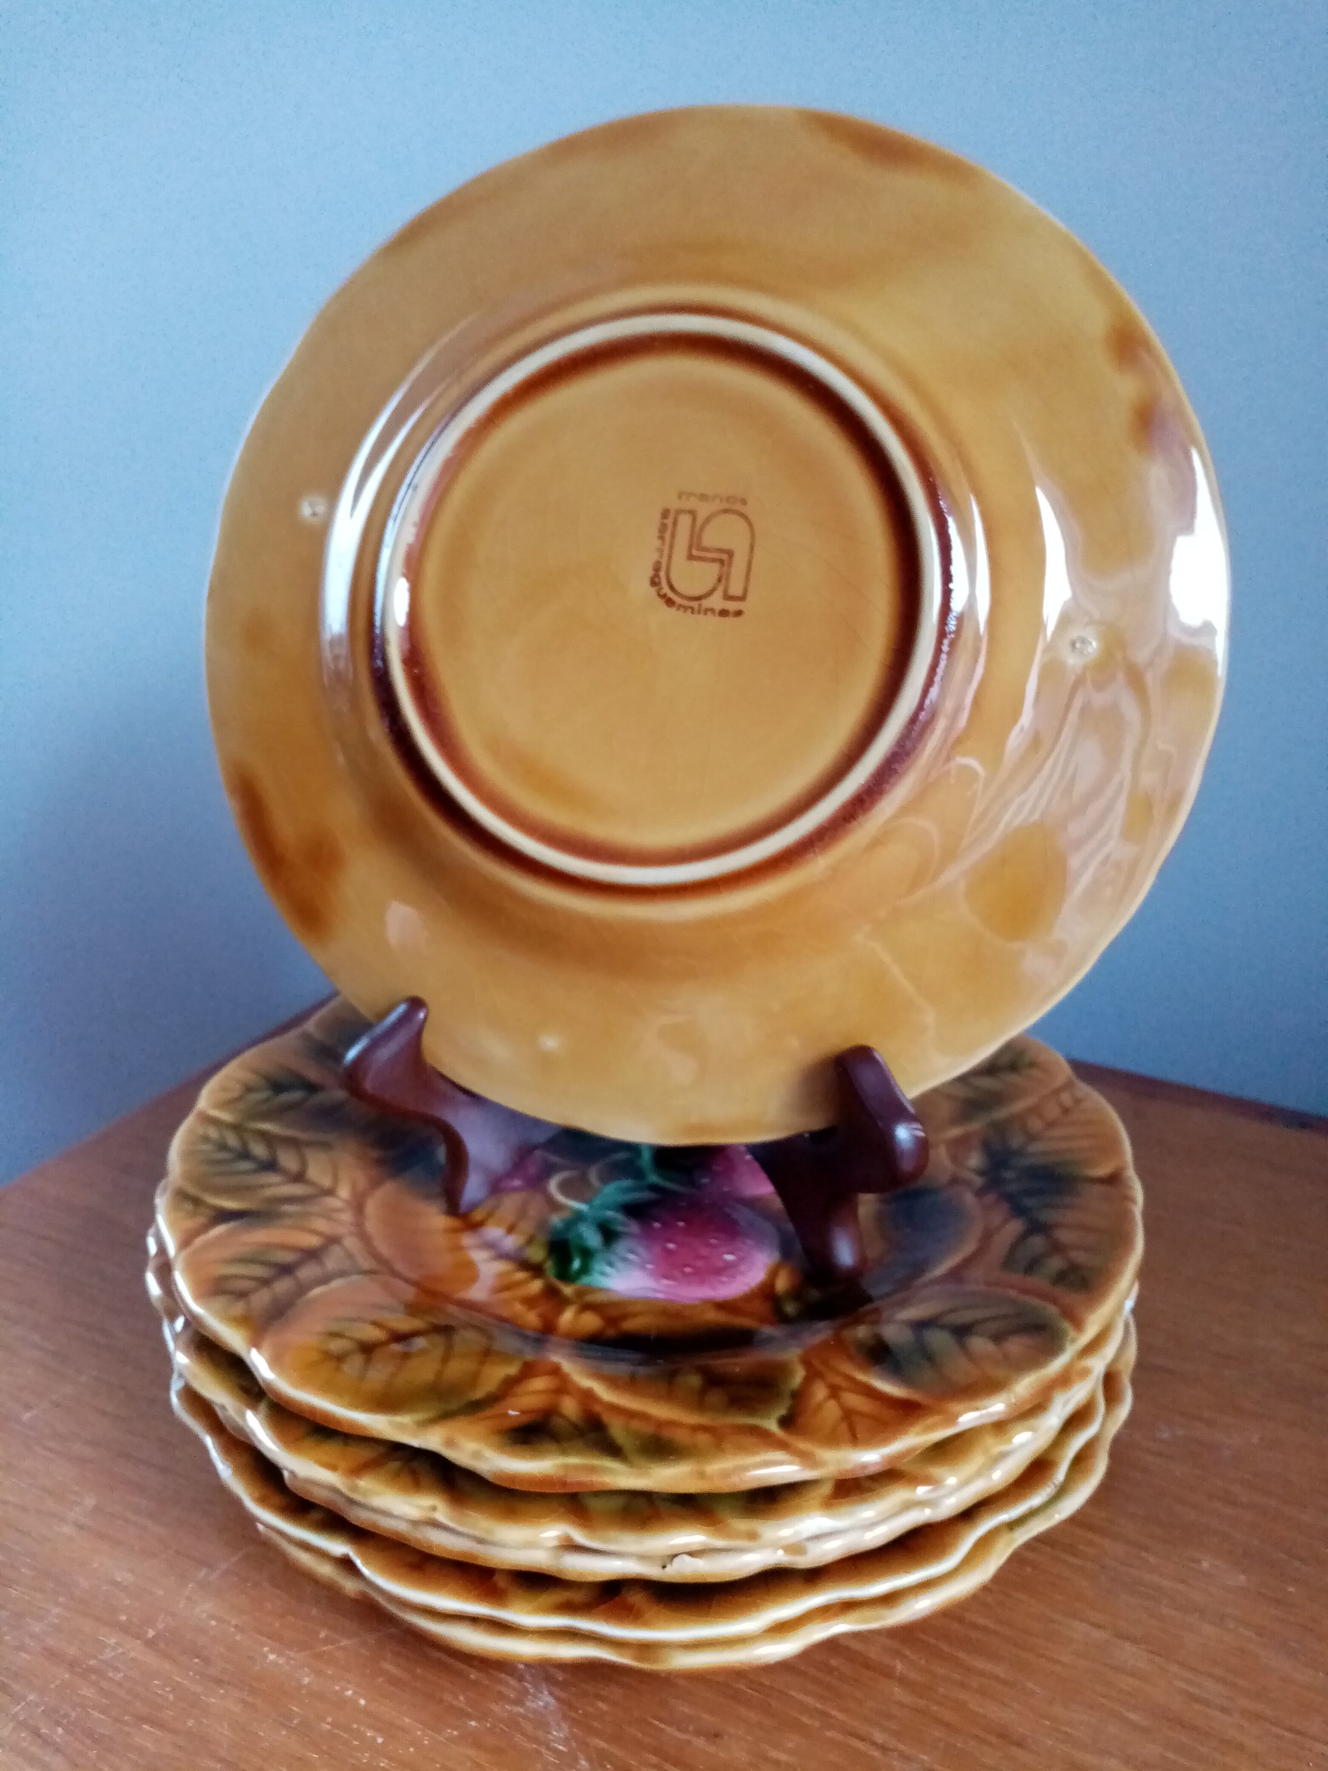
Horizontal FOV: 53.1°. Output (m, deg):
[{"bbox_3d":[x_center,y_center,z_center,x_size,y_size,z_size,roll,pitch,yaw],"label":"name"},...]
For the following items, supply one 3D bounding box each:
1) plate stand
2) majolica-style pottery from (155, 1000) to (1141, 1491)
[{"bbox_3d":[0.002,0.002,0.268,0.107,0.130,0.098,6,22,13],"label":"plate stand"},{"bbox_3d":[-0.002,0.059,0.286,0.199,0.023,0.199,1,21,0],"label":"majolica-style pottery"}]

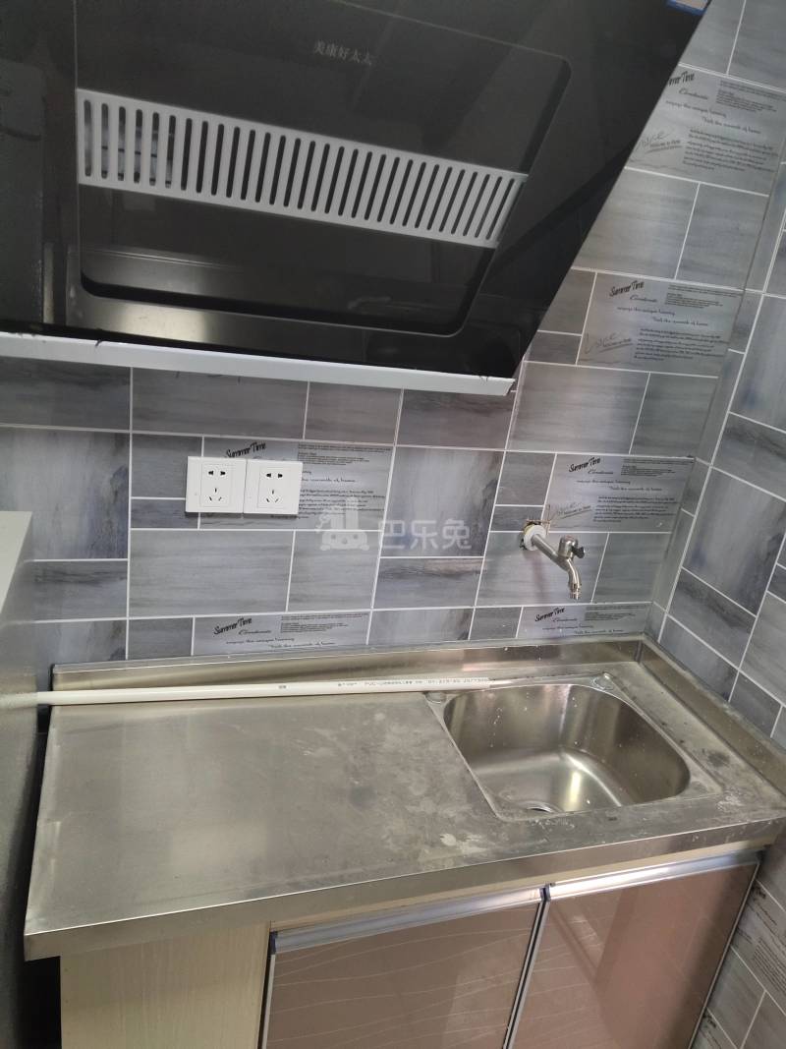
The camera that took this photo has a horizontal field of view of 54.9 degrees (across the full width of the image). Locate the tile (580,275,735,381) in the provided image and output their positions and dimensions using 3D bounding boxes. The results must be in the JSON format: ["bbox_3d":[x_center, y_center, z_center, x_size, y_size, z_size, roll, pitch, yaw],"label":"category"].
[{"bbox_3d":[0.452,-0.334,1.283,0.293,0.150,0.010,1,22,-19],"label":"tile"}]

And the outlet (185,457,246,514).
[{"bbox_3d":[-0.267,-0.060,1.142,0.086,0.086,0.010,1,22,-20],"label":"outlet"}]

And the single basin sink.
[{"bbox_3d":[0.272,0.427,1.271,0.370,0.162,0.318,1,22,-20],"label":"single basin sink"}]

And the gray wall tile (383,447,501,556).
[{"bbox_3d":[0.083,-0.037,1.285,0.196,0.196,0.010,1,22,-20],"label":"gray wall tile"}]

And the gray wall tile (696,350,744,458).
[{"bbox_3d":[0.588,-0.207,1.358,0.010,0.203,0.048,1,22,-20],"label":"gray wall tile"}]

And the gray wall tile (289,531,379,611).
[{"bbox_3d":[-0.098,0.077,1.270,0.148,0.148,0.010,1,22,-20],"label":"gray wall tile"}]

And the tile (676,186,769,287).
[{"bbox_3d":[0.544,-0.473,1.254,0.143,0.148,0.010,1,22,-19],"label":"tile"}]

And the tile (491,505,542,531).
[{"bbox_3d":[0.219,-0.011,1.347,0.100,0.050,0.010,1,22,-20],"label":"tile"}]

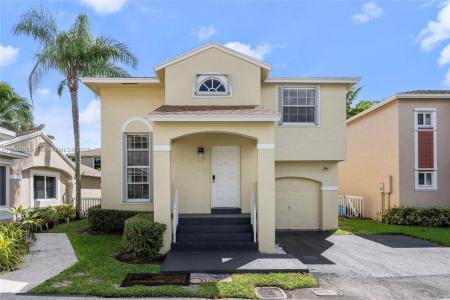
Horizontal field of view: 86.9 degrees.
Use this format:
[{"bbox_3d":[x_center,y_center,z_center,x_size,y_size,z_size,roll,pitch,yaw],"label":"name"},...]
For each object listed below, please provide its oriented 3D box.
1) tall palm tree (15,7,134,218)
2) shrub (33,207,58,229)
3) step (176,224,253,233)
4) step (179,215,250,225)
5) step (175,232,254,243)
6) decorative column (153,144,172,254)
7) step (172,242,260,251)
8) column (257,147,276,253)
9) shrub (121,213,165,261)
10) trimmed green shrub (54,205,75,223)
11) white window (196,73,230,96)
[{"bbox_3d":[-7.100,-1.750,11.400,5.800,9.900,5.200,0,-3,0],"label":"tall palm tree"},{"bbox_3d":[-6.900,2.580,9.150,0.950,0.820,0.880,0,-3,0],"label":"shrub"},{"bbox_3d":[-0.270,2.210,6.750,2.100,0.180,0.300,0,-3,0],"label":"step"},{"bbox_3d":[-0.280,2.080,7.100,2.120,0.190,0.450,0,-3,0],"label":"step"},{"bbox_3d":[-0.265,2.350,6.470,2.080,0.180,0.300,0,-3,0],"label":"step"},{"bbox_3d":[-1.550,1.210,6.030,0.430,2.690,0.420,0,-3,0],"label":"decorative column"},{"bbox_3d":[-0.270,2.490,6.190,2.210,0.180,0.300,0,-3,0],"label":"step"},{"bbox_3d":[1.040,1.210,6.030,0.430,2.690,0.420,0,-3,0],"label":"column"},{"bbox_3d":[-1.930,2.100,5.800,0.980,0.850,0.950,0,-3,0],"label":"shrub"},{"bbox_3d":[-7.100,2.780,10.500,0.840,0.740,0.820,0,-3,0],"label":"trimmed green shrub"},{"bbox_3d":[-0.390,-2.000,7.350,1.130,0.700,0.110,0,-3,0],"label":"white window"}]

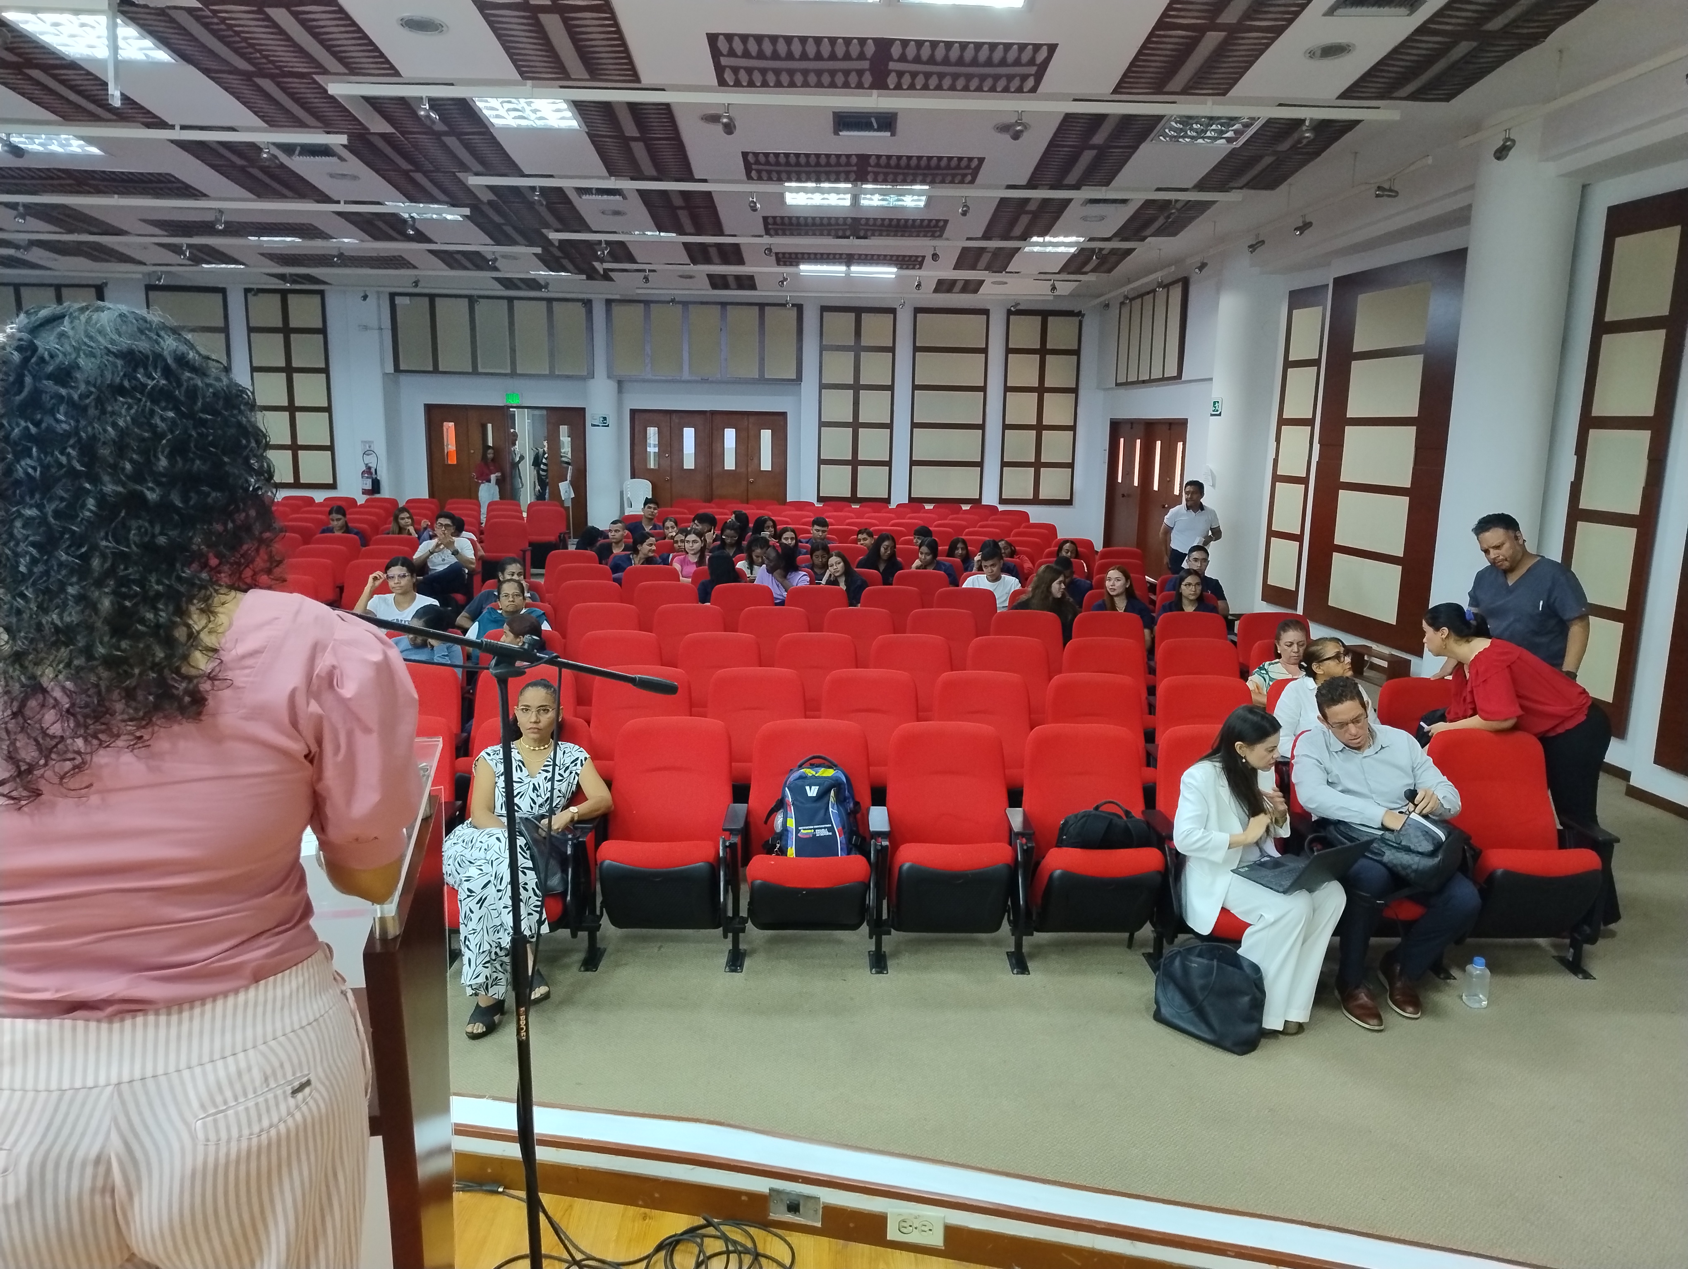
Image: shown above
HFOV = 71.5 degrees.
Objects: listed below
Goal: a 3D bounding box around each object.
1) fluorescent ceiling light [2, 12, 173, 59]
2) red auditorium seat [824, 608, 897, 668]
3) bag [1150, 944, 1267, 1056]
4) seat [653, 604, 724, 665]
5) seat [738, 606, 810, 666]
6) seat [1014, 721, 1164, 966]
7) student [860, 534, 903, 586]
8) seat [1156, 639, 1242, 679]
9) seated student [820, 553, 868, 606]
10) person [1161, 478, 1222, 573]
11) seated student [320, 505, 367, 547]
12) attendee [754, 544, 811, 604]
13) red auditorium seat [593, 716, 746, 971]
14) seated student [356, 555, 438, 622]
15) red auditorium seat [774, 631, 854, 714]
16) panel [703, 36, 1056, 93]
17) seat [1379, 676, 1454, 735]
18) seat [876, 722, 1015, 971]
[{"bbox_3d":[-4.016,-3.185,6.269,0.610,0.070,0.610,1,4,-1],"label":"fluorescent ceiling light"},{"bbox_3d":[0.096,0.296,7.468,0.580,0.865,0.610,1,11,-1],"label":"red auditorium seat"},{"bbox_3d":[1.319,1.277,4.215,0.370,0.320,0.160,10,14,42],"label":"bag"},{"bbox_3d":[-1.006,0.274,7.441,0.570,0.876,0.620,1,10,-2],"label":"seat"},{"bbox_3d":[-0.455,0.294,7.748,0.575,0.900,0.640,1,10,-1],"label":"seat"},{"bbox_3d":[0.964,0.836,4.691,0.580,0.865,0.610,1,11,-1],"label":"seat"},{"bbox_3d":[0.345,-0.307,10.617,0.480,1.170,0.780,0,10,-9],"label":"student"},{"bbox_3d":[2.036,0.546,6.616,0.560,0.950,0.600,1,10,0],"label":"seat"},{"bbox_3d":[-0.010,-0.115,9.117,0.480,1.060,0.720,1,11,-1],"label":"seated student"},{"bbox_3d":[3.110,-0.555,10.665,0.520,1.690,0.320,3,11,12],"label":"person"},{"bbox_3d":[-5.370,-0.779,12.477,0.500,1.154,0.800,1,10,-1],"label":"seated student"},{"bbox_3d":[-0.504,-0.139,9.118,0.470,1.100,0.720,2,11,6],"label":"attendee"},{"bbox_3d":[-0.709,0.831,4.739,0.575,0.900,0.640,1,10,-1],"label":"red auditorium seat"},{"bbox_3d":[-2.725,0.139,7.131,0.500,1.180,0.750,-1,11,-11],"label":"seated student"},{"bbox_3d":[-0.170,0.489,6.769,0.560,0.920,0.600,1,10,-1],"label":"red auditorium seat"},{"bbox_3d":[0.219,-3.353,6.919,1.968,0.050,0.998,1,10,-1],"label":"panel"},{"bbox_3d":[2.873,0.736,5.656,0.560,0.950,0.600,1,10,0],"label":"seat"},{"bbox_3d":[0.414,0.828,4.584,0.570,0.888,0.620,1,10,-2],"label":"seat"}]

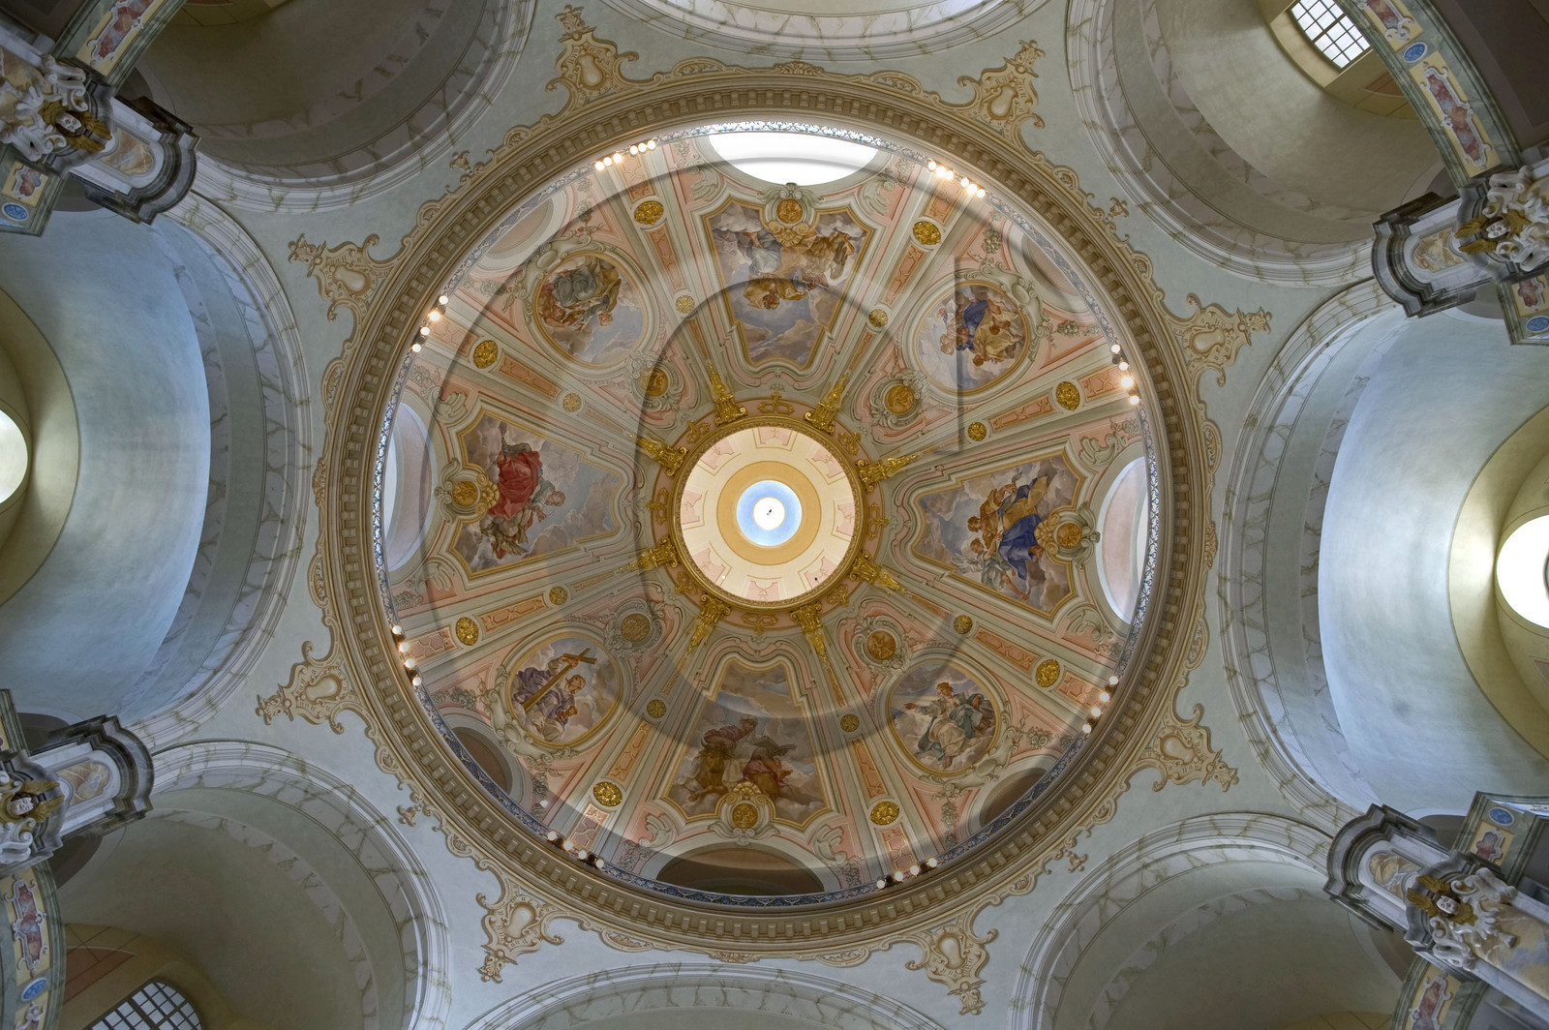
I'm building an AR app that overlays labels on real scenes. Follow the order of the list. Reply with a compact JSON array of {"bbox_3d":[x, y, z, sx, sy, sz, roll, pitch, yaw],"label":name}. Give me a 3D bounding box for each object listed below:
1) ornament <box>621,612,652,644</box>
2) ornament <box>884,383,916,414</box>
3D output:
[{"bbox_3d":[-4.879,3.976,33.300,1.050,0.100,1.100,50,-124,0],"label":"ornament"},{"bbox_3d":[4.410,-4.061,33.300,1.050,0.100,1.100,49,-56,0],"label":"ornament"}]

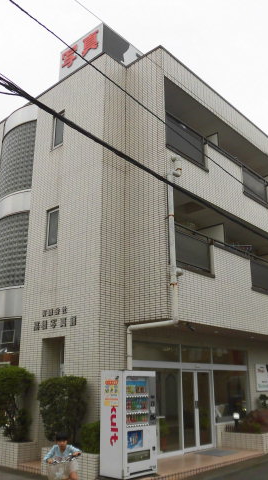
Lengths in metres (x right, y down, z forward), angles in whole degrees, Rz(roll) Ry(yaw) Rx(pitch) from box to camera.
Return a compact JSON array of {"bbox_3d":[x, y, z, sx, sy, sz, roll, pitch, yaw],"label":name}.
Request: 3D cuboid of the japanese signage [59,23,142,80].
[{"bbox_3d":[-0.927,-4.990,13.149,1.820,1.300,1.800,-15,-23,39],"label":"japanese signage"}]

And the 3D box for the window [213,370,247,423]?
[{"bbox_3d":[2.811,4.565,12.969,0.100,1.360,1.850,-15,-23,40],"label":"window"}]

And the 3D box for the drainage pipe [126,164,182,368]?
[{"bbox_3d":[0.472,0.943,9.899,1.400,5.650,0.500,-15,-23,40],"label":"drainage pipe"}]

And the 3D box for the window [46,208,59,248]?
[{"bbox_3d":[-1.994,-0.286,11.104,0.480,1.030,0.100,-15,-23,39],"label":"window"}]

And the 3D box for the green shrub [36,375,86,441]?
[{"bbox_3d":[-1.449,3.410,8.911,1.144,1.313,0.716,-15,-23,40],"label":"green shrub"}]

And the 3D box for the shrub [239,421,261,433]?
[{"bbox_3d":[3.068,4.973,11.812,0.580,0.340,0.580,-15,-23,40],"label":"shrub"}]

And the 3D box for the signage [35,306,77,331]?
[{"bbox_3d":[-1.855,1.824,10.295,1.592,0.487,0.050,-15,-23,40],"label":"signage"}]

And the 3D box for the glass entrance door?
[{"bbox_3d":[1.614,4.324,11.300,0.089,1.871,1.294,-15,-23,40],"label":"glass entrance door"}]

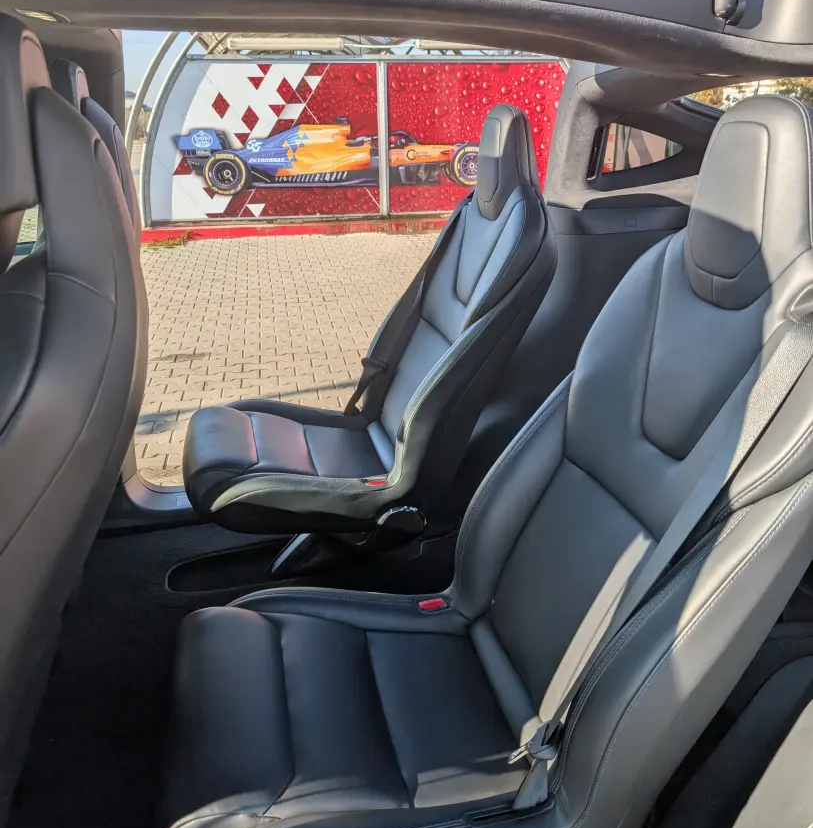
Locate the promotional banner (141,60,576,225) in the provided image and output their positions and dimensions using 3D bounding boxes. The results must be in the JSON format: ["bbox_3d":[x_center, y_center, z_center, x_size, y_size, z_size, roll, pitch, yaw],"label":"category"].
[{"bbox_3d":[-0.314,-3.168,8.666,5.430,1.705,0.060,-5,23,-9],"label":"promotional banner"}]

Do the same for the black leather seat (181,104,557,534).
[{"bbox_3d":[-0.109,-0.219,1.766,0.876,0.947,0.522,-6,23,-12],"label":"black leather seat"}]

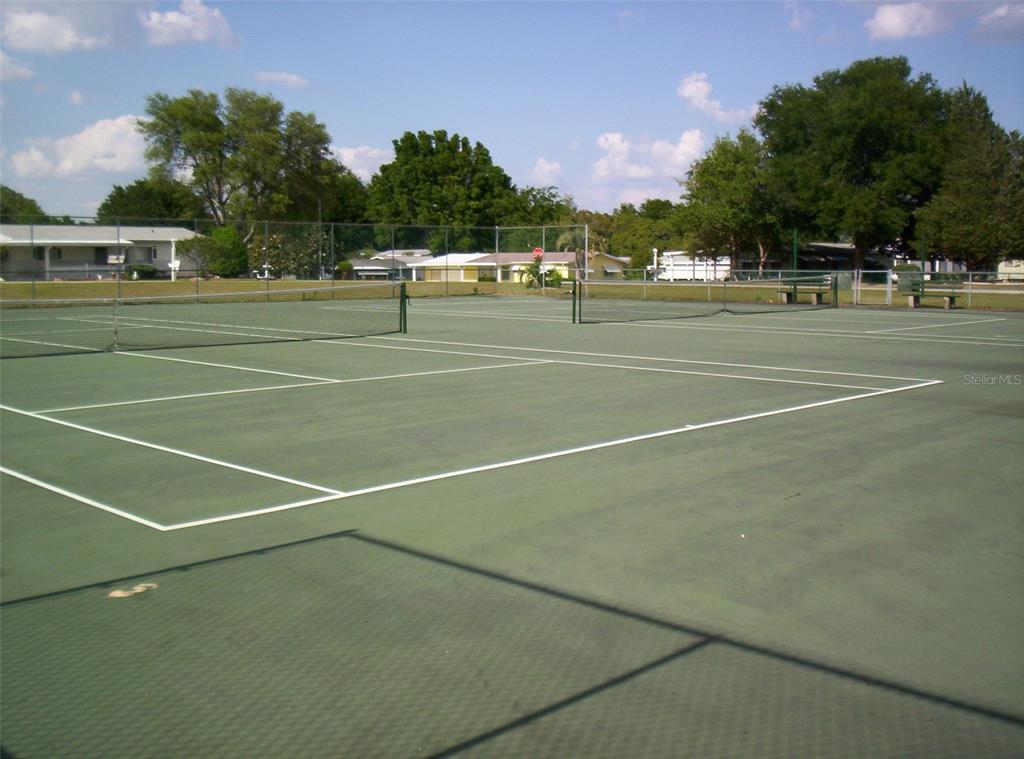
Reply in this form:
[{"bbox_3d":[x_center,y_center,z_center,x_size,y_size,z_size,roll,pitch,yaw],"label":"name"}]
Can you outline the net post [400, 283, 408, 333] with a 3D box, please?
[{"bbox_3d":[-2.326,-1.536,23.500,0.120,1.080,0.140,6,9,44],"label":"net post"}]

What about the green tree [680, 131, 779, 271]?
[{"bbox_3d":[15.439,-12.281,77.580,6.782,10.543,6.800,1,6,11],"label":"green tree"}]

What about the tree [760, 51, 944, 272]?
[{"bbox_3d":[24.300,-15.097,78.871,13.454,15.848,12.500,2,7,17],"label":"tree"}]

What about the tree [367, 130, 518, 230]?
[{"bbox_3d":[-7.203,-18.188,113.821,15.552,14.932,14.000,0,6,-4],"label":"tree"}]

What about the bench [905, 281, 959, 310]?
[{"bbox_3d":[13.563,-2.721,35.100,1.820,0.870,0.640,6,9,44],"label":"bench"}]

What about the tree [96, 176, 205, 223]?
[{"bbox_3d":[-32.413,-13.699,98.484,9.891,8.801,9.000,-2,7,-18],"label":"tree"}]

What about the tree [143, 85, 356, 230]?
[{"bbox_3d":[-20.216,-14.873,83.789,16.145,14.357,14.000,-2,6,-13],"label":"tree"}]

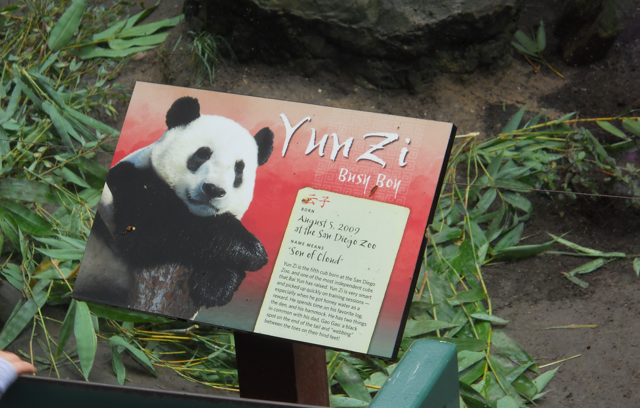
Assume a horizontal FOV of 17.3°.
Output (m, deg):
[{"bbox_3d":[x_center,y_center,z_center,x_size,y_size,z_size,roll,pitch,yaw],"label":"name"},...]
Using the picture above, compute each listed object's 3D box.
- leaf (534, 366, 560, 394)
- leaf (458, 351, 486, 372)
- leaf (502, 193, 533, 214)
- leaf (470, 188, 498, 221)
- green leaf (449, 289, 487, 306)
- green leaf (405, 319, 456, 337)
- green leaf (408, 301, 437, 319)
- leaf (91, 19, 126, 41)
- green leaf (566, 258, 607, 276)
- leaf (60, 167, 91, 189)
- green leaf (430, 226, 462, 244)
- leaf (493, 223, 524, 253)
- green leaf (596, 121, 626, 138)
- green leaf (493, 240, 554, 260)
[{"bbox_3d":[0.424,0.328,3.926,0.029,0.029,0.088,17,33,36],"label":"leaf"},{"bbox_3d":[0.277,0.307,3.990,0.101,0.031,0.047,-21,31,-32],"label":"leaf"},{"bbox_3d":[0.395,-0.001,4.201,0.027,0.025,0.081,-14,25,-21],"label":"leaf"},{"bbox_3d":[0.358,0.000,4.610,0.035,0.035,0.121,13,30,30],"label":"leaf"},{"bbox_3d":[0.294,0.187,4.234,0.077,0.027,0.040,-5,26,-3],"label":"green leaf"},{"bbox_3d":[0.212,0.245,4.126,0.114,0.028,0.042,-5,26,-2],"label":"green leaf"},{"bbox_3d":[0.180,0.190,3.775,0.069,0.025,0.034,-15,26,-24],"label":"green leaf"},{"bbox_3d":[-0.530,-0.440,5.335,0.041,0.025,0.107,9,27,28],"label":"leaf"},{"bbox_3d":[0.506,0.119,3.971,0.079,0.025,0.022,-20,28,-32],"label":"green leaf"},{"bbox_3d":[-0.514,-0.055,4.452,0.025,0.025,0.094,-17,26,-26],"label":"leaf"},{"bbox_3d":[0.246,0.064,4.078,0.069,0.025,0.031,-21,29,-34],"label":"green leaf"},{"bbox_3d":[0.365,0.065,4.080,0.027,0.025,0.096,9,27,28],"label":"leaf"},{"bbox_3d":[0.681,-0.174,4.926,0.030,0.027,0.104,-20,30,-29],"label":"green leaf"},{"bbox_3d":[0.427,0.095,4.405,0.140,0.038,0.047,-9,26,-10],"label":"green leaf"}]

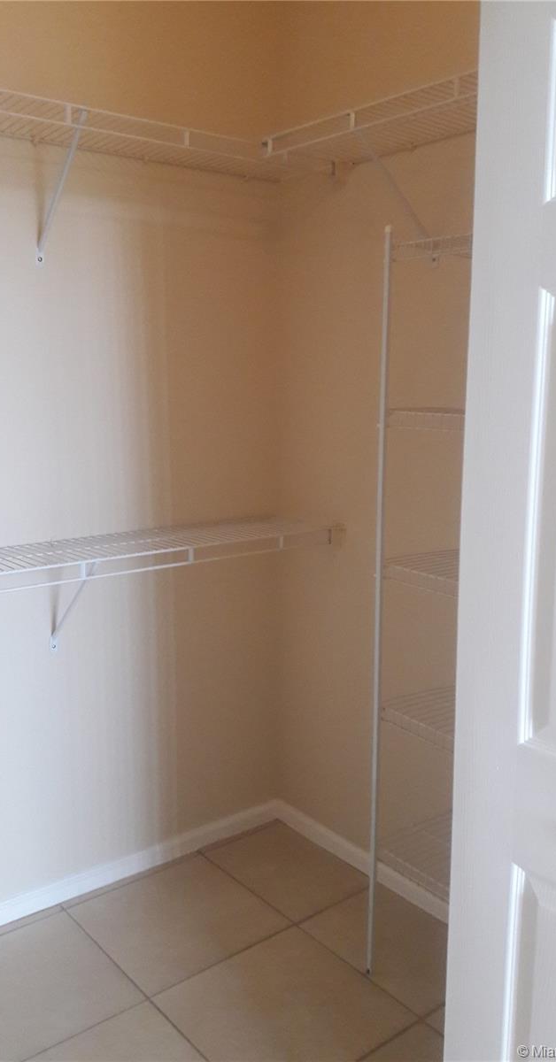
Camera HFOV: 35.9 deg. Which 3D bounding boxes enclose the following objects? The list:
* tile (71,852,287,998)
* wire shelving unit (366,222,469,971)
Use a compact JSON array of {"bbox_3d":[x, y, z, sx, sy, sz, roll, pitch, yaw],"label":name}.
[{"bbox_3d":[-0.277,1.066,2.367,0.452,0.010,0.452,-8,12,-38],"label":"tile"},{"bbox_3d":[0.499,0.239,1.900,0.327,1.778,0.500,-8,12,-38],"label":"wire shelving unit"}]

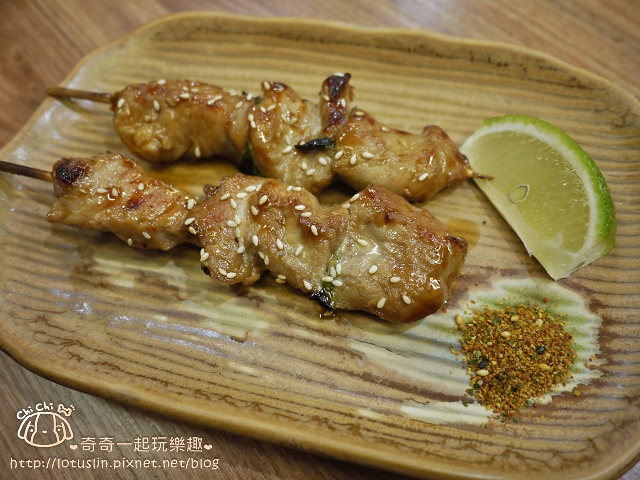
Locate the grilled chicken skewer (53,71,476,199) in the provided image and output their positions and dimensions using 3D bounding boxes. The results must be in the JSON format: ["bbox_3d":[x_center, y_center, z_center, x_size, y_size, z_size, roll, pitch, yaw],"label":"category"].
[{"bbox_3d":[-0.022,-0.045,0.204,0.178,0.029,0.040,11,59,7],"label":"grilled chicken skewer"}]

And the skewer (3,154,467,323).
[{"bbox_3d":[-0.037,-0.007,0.182,0.175,0.027,0.045,8,58,5],"label":"skewer"}]

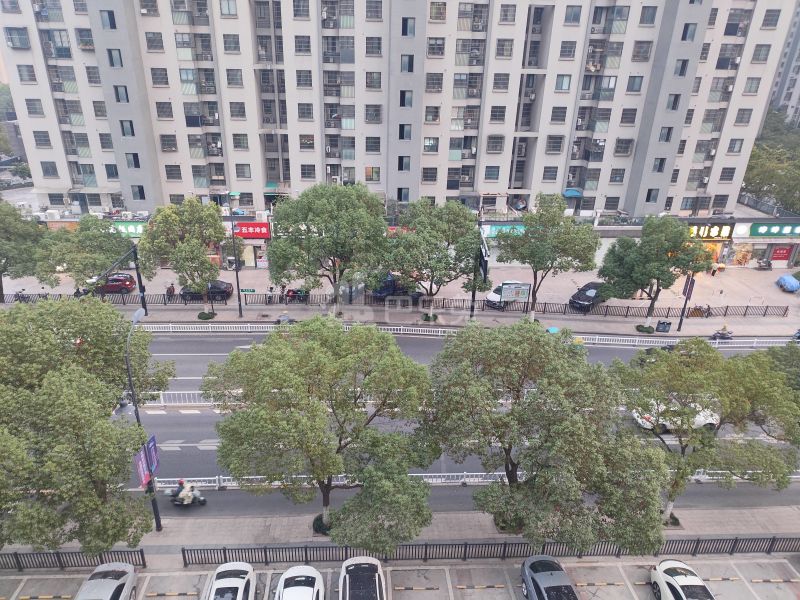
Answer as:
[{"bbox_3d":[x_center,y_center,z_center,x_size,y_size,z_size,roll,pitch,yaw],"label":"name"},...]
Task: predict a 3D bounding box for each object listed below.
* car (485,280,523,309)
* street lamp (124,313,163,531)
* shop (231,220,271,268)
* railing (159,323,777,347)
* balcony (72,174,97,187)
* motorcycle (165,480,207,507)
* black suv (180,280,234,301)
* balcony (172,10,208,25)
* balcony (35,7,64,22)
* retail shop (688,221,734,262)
[{"bbox_3d":[9.086,-0.574,47.640,1.820,1.580,4.400,20,31,33],"label":"car"},{"bbox_3d":[-10.625,5.465,23.660,0.500,10.200,2.500,0,25,-2],"label":"street lamp"},{"bbox_3d":[-14.033,-5.999,54.288,3.700,4.600,4.600,0,25,-2],"label":"shop"},{"bbox_3d":[5.220,2.670,43.242,51.316,0.880,0.900,1,25,0],"label":"railing"},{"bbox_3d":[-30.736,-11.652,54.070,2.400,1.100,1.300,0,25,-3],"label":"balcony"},{"bbox_3d":[-10.080,9.165,26.140,1.850,1.420,0.700,0,25,-2],"label":"motorcycle"},{"bbox_3d":[-16.407,-0.876,46.988,4.400,1.460,1.780,1,25,-2],"label":"black suv"},{"bbox_3d":[-18.372,-24.800,48.718,2.850,1.150,1.300,0,25,-3],"label":"balcony"},{"bbox_3d":[-30.360,-24.736,48.085,2.500,1.250,1.300,0,25,-3],"label":"balcony"},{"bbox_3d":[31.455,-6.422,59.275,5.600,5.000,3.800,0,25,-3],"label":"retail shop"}]

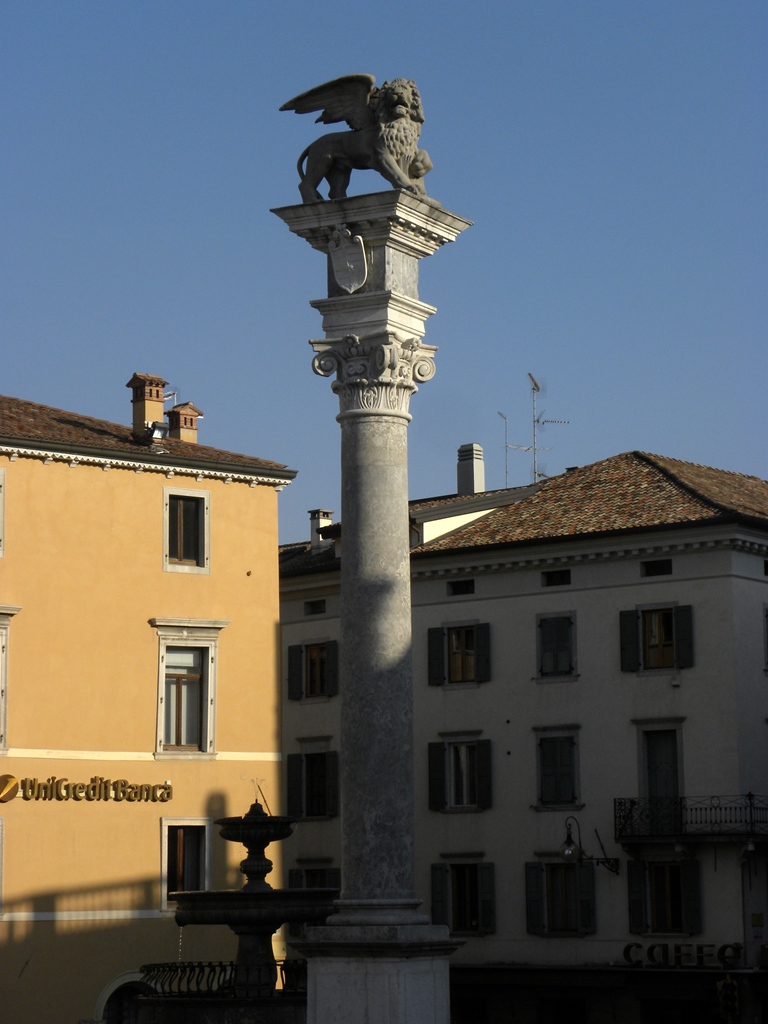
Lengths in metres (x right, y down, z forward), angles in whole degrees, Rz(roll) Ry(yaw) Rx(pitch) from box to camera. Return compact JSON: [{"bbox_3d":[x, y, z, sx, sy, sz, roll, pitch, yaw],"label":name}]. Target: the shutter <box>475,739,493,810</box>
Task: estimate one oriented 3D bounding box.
[{"bbox_3d":[2.686,7.042,75.509,0.519,1.822,0.055,-7,-10,39],"label":"shutter"}]

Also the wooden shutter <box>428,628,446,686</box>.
[{"bbox_3d":[1.388,3.846,74.850,0.540,1.520,0.050,-7,-10,42],"label":"wooden shutter"}]

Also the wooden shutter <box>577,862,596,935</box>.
[{"bbox_3d":[4.878,9.289,67.658,0.520,1.700,0.045,-7,-10,41],"label":"wooden shutter"}]

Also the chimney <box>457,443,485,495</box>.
[{"bbox_3d":[2.620,-1.265,84.610,0.620,1.620,0.520,-7,-10,39],"label":"chimney"}]

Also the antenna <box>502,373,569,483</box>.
[{"bbox_3d":[4.259,-2.291,79.000,1.850,3.300,1.200,-1,-7,0],"label":"antenna"}]

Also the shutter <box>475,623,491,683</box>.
[{"bbox_3d":[2.592,3.694,73.772,0.530,1.520,0.050,-7,-10,42],"label":"shutter"}]

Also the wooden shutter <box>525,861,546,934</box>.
[{"bbox_3d":[3.970,10.171,74.041,0.531,1.847,0.055,-7,-10,39],"label":"wooden shutter"}]

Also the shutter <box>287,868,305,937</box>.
[{"bbox_3d":[-2.494,10.963,79.200,0.050,1.860,0.540,5,-9,-38],"label":"shutter"}]

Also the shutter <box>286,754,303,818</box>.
[{"bbox_3d":[-2.585,7.951,81.451,0.055,1.840,0.550,5,-10,-37],"label":"shutter"}]

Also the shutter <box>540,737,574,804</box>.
[{"bbox_3d":[4.581,6.823,74.099,1.079,1.770,0.055,-7,-10,39],"label":"shutter"}]

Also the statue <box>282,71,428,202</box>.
[{"bbox_3d":[-0.330,-4.971,38.442,1.920,1.820,0.870,-5,-9,30],"label":"statue"}]

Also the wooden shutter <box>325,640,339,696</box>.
[{"bbox_3d":[-1.500,4.469,80.453,0.055,1.556,0.550,5,-10,-37],"label":"wooden shutter"}]

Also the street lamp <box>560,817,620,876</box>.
[{"bbox_3d":[4.903,7.890,66.433,0.480,1.365,2.160,-7,-10,41],"label":"street lamp"}]

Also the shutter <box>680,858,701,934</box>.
[{"bbox_3d":[7.169,8.990,65.623,0.520,1.700,0.045,-7,-10,41],"label":"shutter"}]

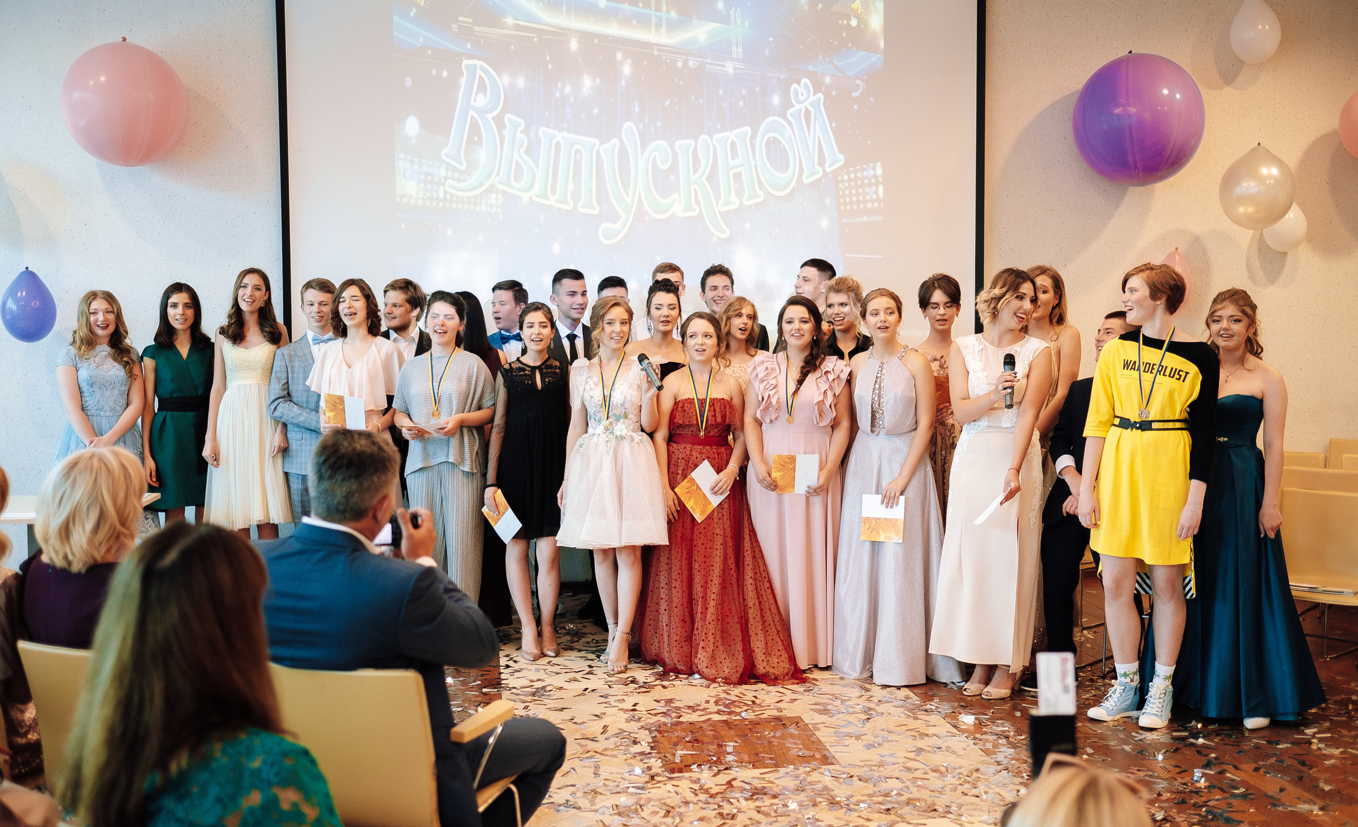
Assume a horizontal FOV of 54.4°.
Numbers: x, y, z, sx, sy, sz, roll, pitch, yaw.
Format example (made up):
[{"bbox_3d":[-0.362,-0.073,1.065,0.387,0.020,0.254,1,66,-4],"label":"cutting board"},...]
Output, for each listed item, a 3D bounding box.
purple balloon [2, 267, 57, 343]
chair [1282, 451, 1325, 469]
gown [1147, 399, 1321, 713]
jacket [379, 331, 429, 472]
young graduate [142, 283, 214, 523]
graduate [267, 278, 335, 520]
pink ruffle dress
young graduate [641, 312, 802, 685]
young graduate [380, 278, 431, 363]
[{"bbox_3d":[-3.443,-0.571,7.005,0.290,0.399,0.290,-1,4,-8],"label":"purple balloon"},{"bbox_3d":[3.259,0.629,7.353,0.515,0.818,0.545,3,5,38],"label":"chair"},{"bbox_3d":[2.252,0.539,5.383,0.697,1.232,0.586,1,4,19],"label":"gown"},{"bbox_3d":[-1.389,-0.066,6.767,0.505,0.768,0.293,1,4,20],"label":"jacket"},{"bbox_3d":[-2.592,0.221,6.860,0.420,1.795,0.300,-2,4,-19],"label":"young graduate"},{"bbox_3d":[-1.843,0.216,6.760,0.500,1.808,0.340,-1,4,-13],"label":"graduate"},{"bbox_3d":[0.540,0.423,6.080,0.505,1.394,0.404,0,4,9],"label":"pink ruffle dress"},{"bbox_3d":[0.177,0.352,5.888,0.687,1.606,0.556,0,4,2],"label":"young graduate"},{"bbox_3d":[-1.433,0.202,6.910,0.500,1.810,0.320,-1,4,-6],"label":"young graduate"}]

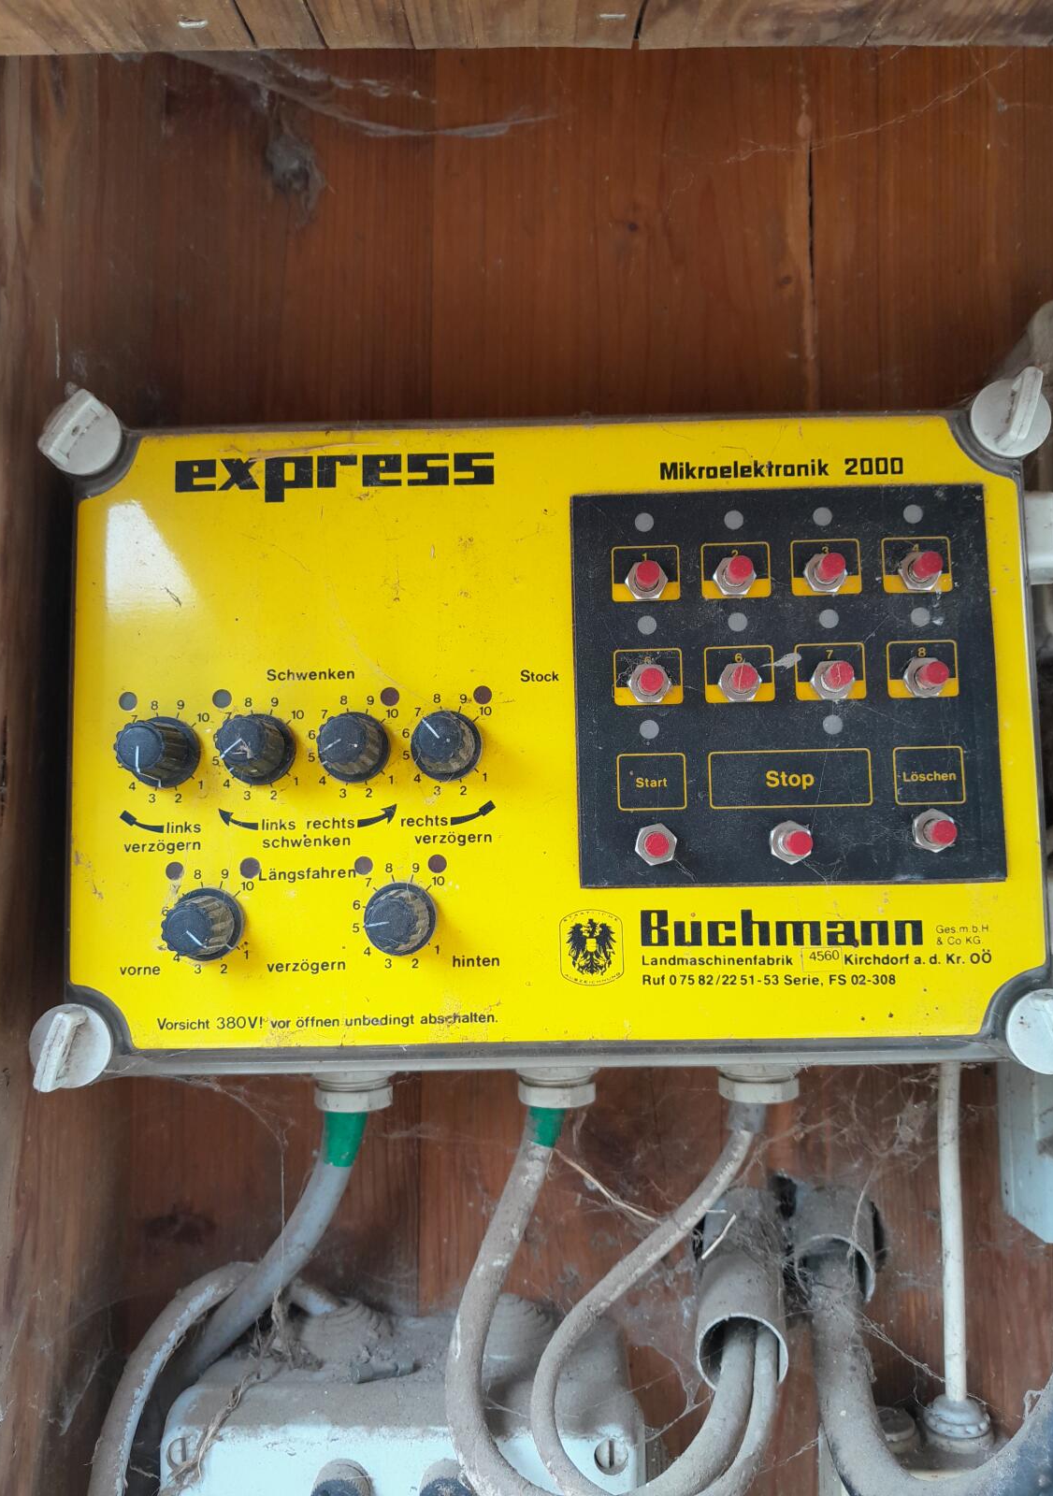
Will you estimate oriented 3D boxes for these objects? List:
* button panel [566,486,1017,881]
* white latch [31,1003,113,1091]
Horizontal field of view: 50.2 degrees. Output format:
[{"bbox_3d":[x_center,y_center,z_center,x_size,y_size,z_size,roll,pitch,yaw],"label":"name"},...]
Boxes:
[{"bbox_3d":[0.080,-0.020,0.343,0.129,0.124,0.014,-1,-6,1],"label":"button panel"},{"bbox_3d":[-0.139,0.091,0.339,0.025,0.025,0.016,-1,-6,1],"label":"white latch"}]

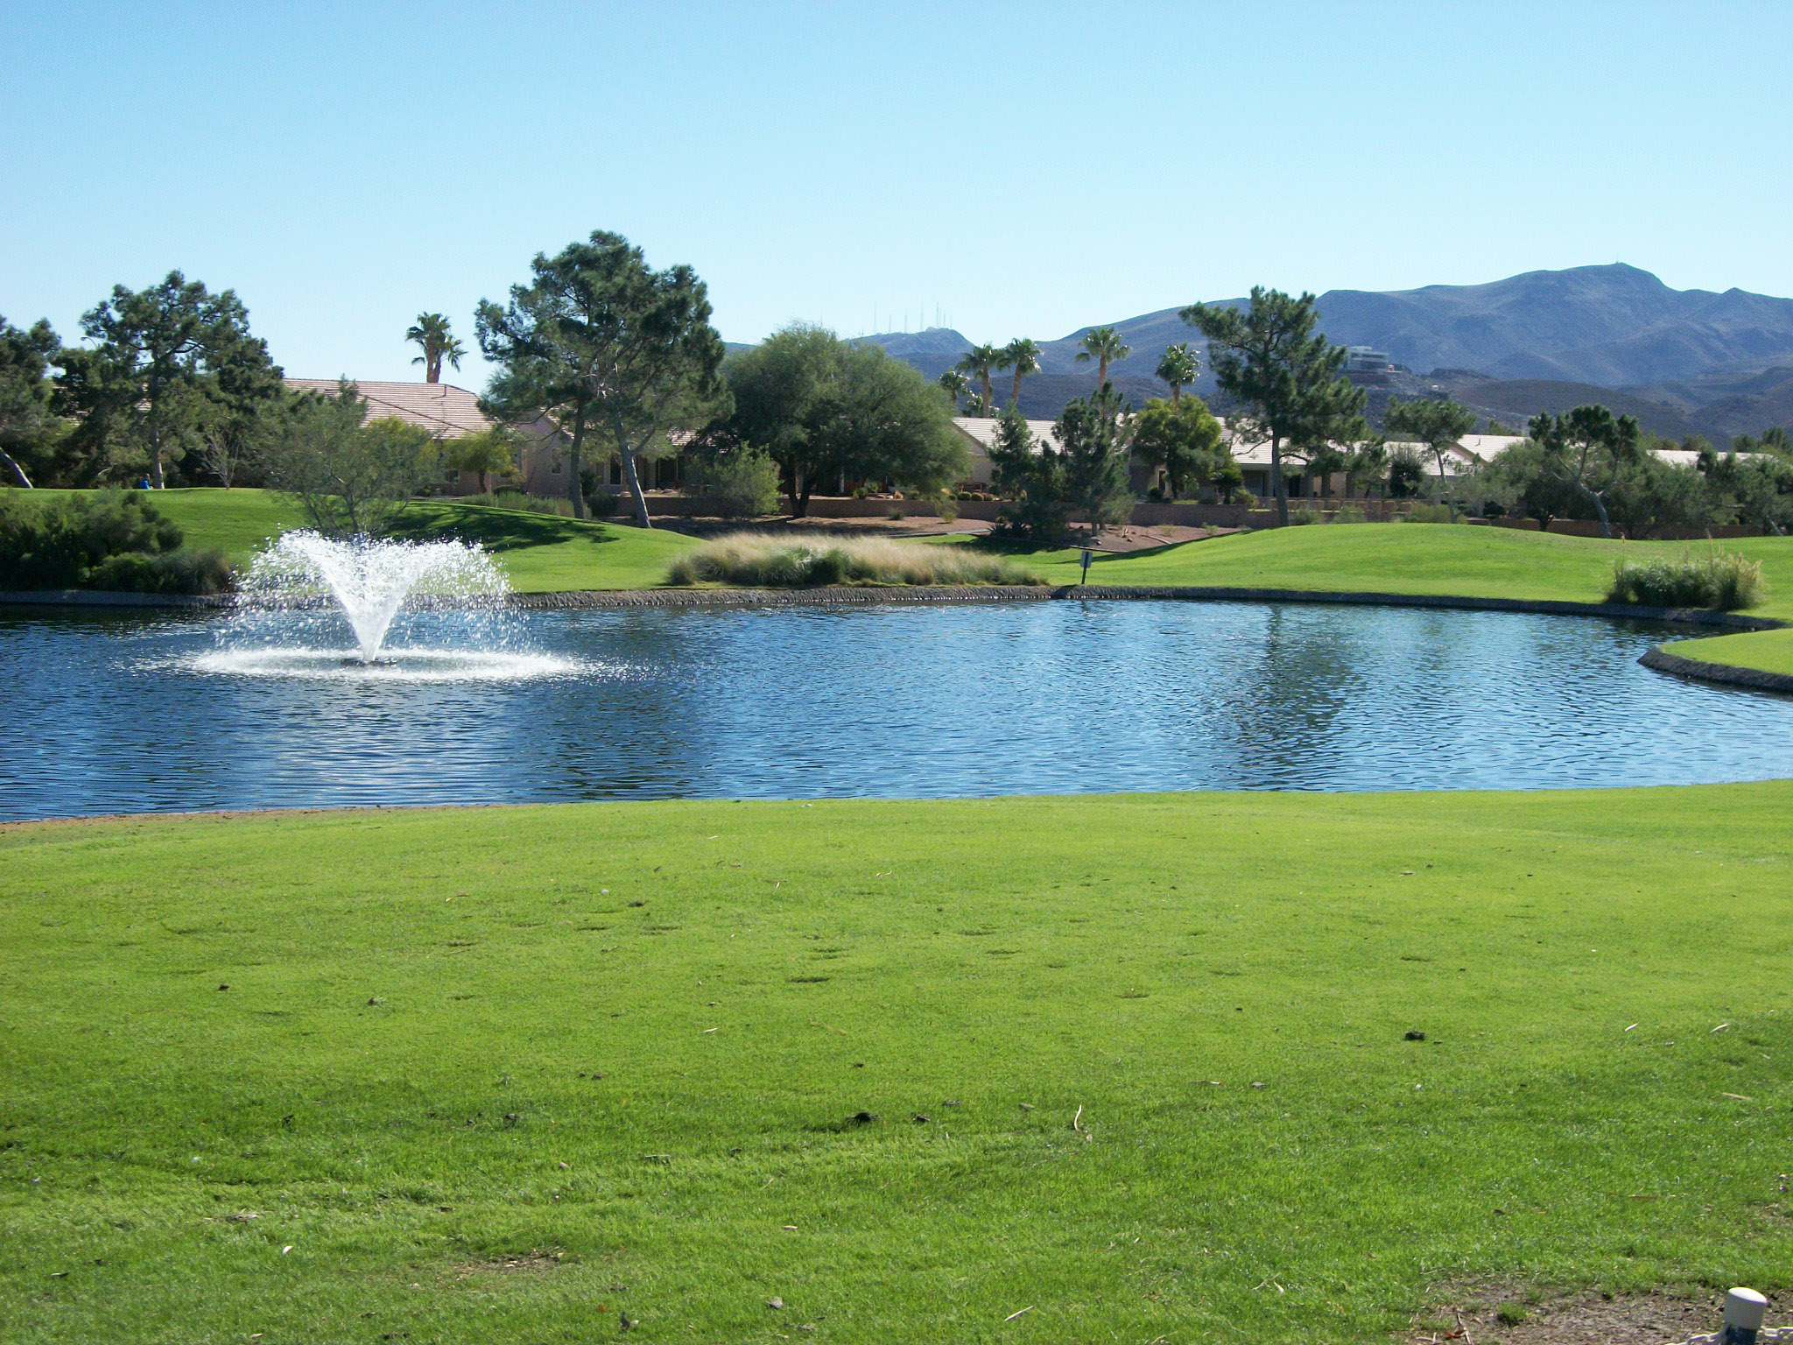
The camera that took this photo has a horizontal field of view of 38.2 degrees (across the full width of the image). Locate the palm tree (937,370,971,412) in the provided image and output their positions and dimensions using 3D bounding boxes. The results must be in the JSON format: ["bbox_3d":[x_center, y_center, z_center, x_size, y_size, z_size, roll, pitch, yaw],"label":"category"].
[{"bbox_3d":[4.860,-20.820,222.410,2.900,10.380,2.900,0,5,1],"label":"palm tree"}]

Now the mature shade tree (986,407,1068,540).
[{"bbox_3d":[5.533,-8.448,110.000,3.510,5.650,3.330,0,4,0],"label":"mature shade tree"}]

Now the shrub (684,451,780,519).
[{"bbox_3d":[-7.499,-8.552,118.000,4.340,3.130,4.120,0,4,0],"label":"shrub"}]

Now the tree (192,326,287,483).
[{"bbox_3d":[-30.250,-12.261,119.000,4.440,7.590,4.220,0,4,0],"label":"tree"}]

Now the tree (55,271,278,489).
[{"bbox_3d":[-31.842,-12.774,113.000,9.720,9.470,9.230,0,4,0],"label":"tree"}]

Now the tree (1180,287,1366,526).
[{"bbox_3d":[17.281,-12.229,119.000,8.500,11.010,8.070,0,4,0],"label":"tree"}]

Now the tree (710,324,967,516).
[{"bbox_3d":[-3.280,-14.210,146.430,14.400,10.860,13.500,0,5,-1],"label":"tree"}]

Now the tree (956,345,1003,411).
[{"bbox_3d":[6.500,-19.900,202.460,3.500,11.690,3.500,0,5,2],"label":"tree"}]

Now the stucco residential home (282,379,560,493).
[{"bbox_3d":[-23.513,-11.756,129.000,14.500,5.600,11.500,-1,4,-18],"label":"stucco residential home"}]

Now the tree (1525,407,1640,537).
[{"bbox_3d":[29.212,-8.538,110.000,4.820,5.710,4.580,0,4,0],"label":"tree"}]

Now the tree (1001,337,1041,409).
[{"bbox_3d":[9.670,-20.120,202.480,3.400,12.130,3.400,0,5,3],"label":"tree"}]

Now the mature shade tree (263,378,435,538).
[{"bbox_3d":[-17.740,-6.700,84.230,5.900,5.840,5.600,-1,5,-12],"label":"mature shade tree"}]

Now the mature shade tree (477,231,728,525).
[{"bbox_3d":[-11.472,-11.499,101.000,9.780,11.470,9.290,0,4,0],"label":"mature shade tree"}]

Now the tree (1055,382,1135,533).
[{"bbox_3d":[8.755,-9.495,114.000,3.510,6.350,3.340,0,4,0],"label":"tree"}]

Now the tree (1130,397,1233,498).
[{"bbox_3d":[17.170,-13.540,156.250,6.200,6.270,6.000,0,5,6],"label":"tree"}]

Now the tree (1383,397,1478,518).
[{"bbox_3d":[28.470,-11.290,138.270,5.200,6.770,5.000,1,5,12],"label":"tree"}]

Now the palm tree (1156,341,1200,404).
[{"bbox_3d":[20.600,-18.660,190.440,3.300,11.120,3.300,0,5,6],"label":"palm tree"}]

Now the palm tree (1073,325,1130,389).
[{"bbox_3d":[14.680,-18.590,184.470,4.000,11.920,3.900,0,5,5],"label":"palm tree"}]

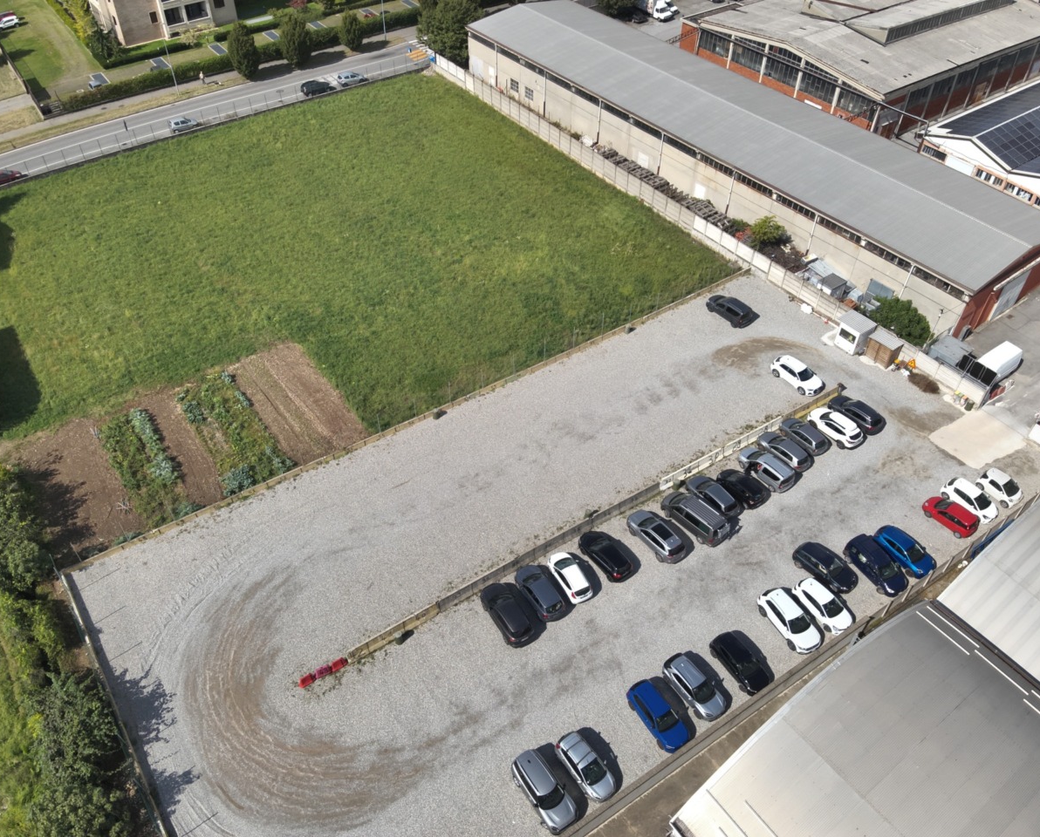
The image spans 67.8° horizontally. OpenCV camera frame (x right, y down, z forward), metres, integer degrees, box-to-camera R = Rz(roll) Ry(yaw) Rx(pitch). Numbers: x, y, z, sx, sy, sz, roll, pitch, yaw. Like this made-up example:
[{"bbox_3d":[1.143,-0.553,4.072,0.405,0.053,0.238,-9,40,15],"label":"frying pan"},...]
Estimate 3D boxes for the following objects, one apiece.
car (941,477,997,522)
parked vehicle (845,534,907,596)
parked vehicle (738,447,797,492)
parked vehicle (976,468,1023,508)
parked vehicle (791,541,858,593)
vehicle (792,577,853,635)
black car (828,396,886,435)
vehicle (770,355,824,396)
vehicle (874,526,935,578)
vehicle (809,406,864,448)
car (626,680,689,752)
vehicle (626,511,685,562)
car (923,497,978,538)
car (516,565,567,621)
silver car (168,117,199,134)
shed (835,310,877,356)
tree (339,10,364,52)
[{"bbox_3d":[32.084,5.676,55.088,1.682,1.509,3.800,-30,52,-27],"label":"car"},{"bbox_3d":[24.075,9.839,52.120,1.855,1.630,4.610,-19,47,-20],"label":"parked vehicle"},{"bbox_3d":[18.187,3.590,57.124,1.771,1.619,4.456,-32,54,-27],"label":"parked vehicle"},{"bbox_3d":[34.690,4.972,55.782,1.670,1.508,2.964,-31,53,-27],"label":"parked vehicle"},{"bbox_3d":[20.195,9.727,51.095,4.163,1.506,1.782,33,54,29],"label":"parked vehicle"},{"bbox_3d":[19.272,11.804,49.063,1.746,1.465,3.996,-27,51,-24],"label":"vehicle"},{"bbox_3d":[27.485,-0.471,63.123,1.839,1.555,4.603,-28,51,-27],"label":"black car"},{"bbox_3d":[23.093,-3.605,64.369,1.815,1.453,4.510,-30,53,-27],"label":"vehicle"},{"bbox_3d":[25.922,8.893,51.922,1.745,1.489,4.074,-26,51,-24],"label":"vehicle"},{"bbox_3d":[24.562,0.536,60.144,1.843,1.562,4.344,-29,53,-26],"label":"vehicle"},{"bbox_3d":[7.929,16.843,44.060,1.758,1.500,4.160,-28,51,-25],"label":"car"},{"bbox_3d":[9.435,8.013,53.709,1.805,1.571,4.759,-25,49,-25],"label":"vehicle"},{"bbox_3d":[30.943,6.908,55.501,1.726,1.469,3.860,-28,51,-27],"label":"car"},{"bbox_3d":[1.317,11.102,50.254,1.759,1.560,4.282,-21,48,-22],"label":"car"},{"bbox_3d":[-42.745,-37.306,98.022,3.410,1.433,1.507,-30,53,-27],"label":"silver car"},{"bbox_3d":[30.294,-7.681,70.176,2.279,2.402,2.245,-28,51,-28],"label":"shed"},{"bbox_3d":[-24.711,-56.764,113.145,3.570,5.737,3.570,0,46,0],"label":"tree"}]

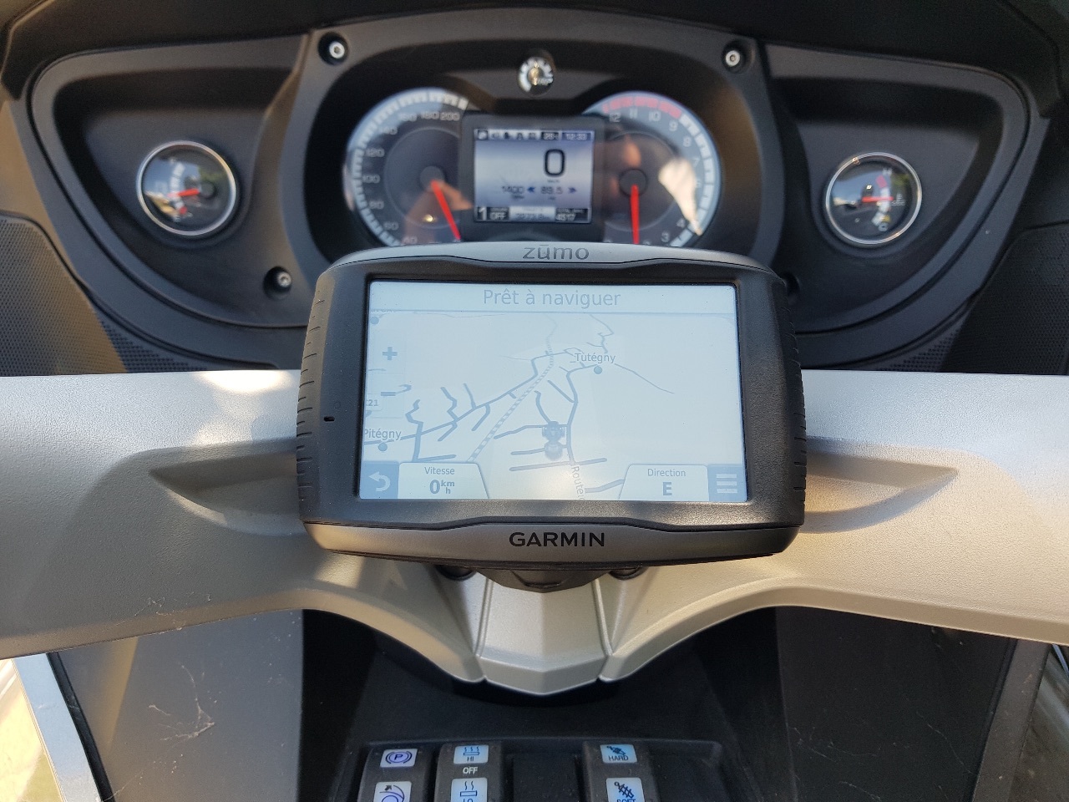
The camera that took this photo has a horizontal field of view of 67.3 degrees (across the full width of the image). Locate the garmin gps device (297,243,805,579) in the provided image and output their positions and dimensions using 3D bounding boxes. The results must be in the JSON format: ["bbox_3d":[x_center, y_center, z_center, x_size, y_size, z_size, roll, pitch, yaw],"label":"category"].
[{"bbox_3d":[0.005,0.003,0.245,0.145,0.037,0.099,1,77,-1],"label":"garmin gps device"}]

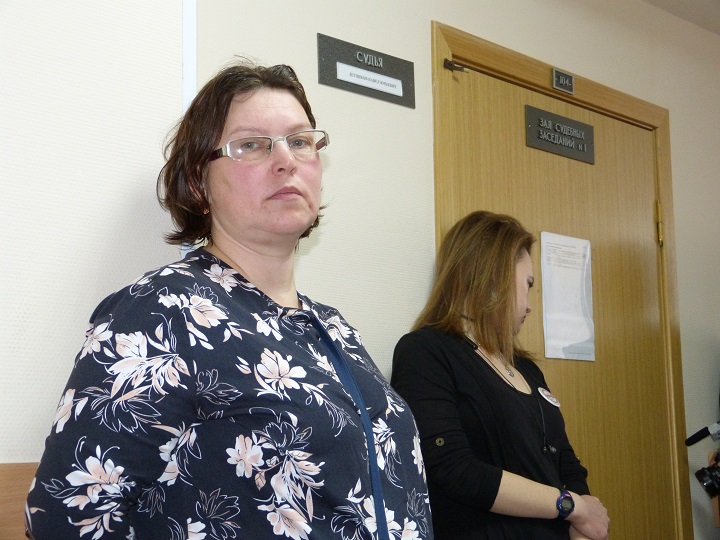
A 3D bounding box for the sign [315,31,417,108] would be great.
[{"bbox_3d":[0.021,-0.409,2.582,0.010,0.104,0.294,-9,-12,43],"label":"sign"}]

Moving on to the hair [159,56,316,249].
[{"bbox_3d":[-0.154,-0.149,1.580,0.195,0.228,0.205,-1,-13,-30],"label":"hair"}]

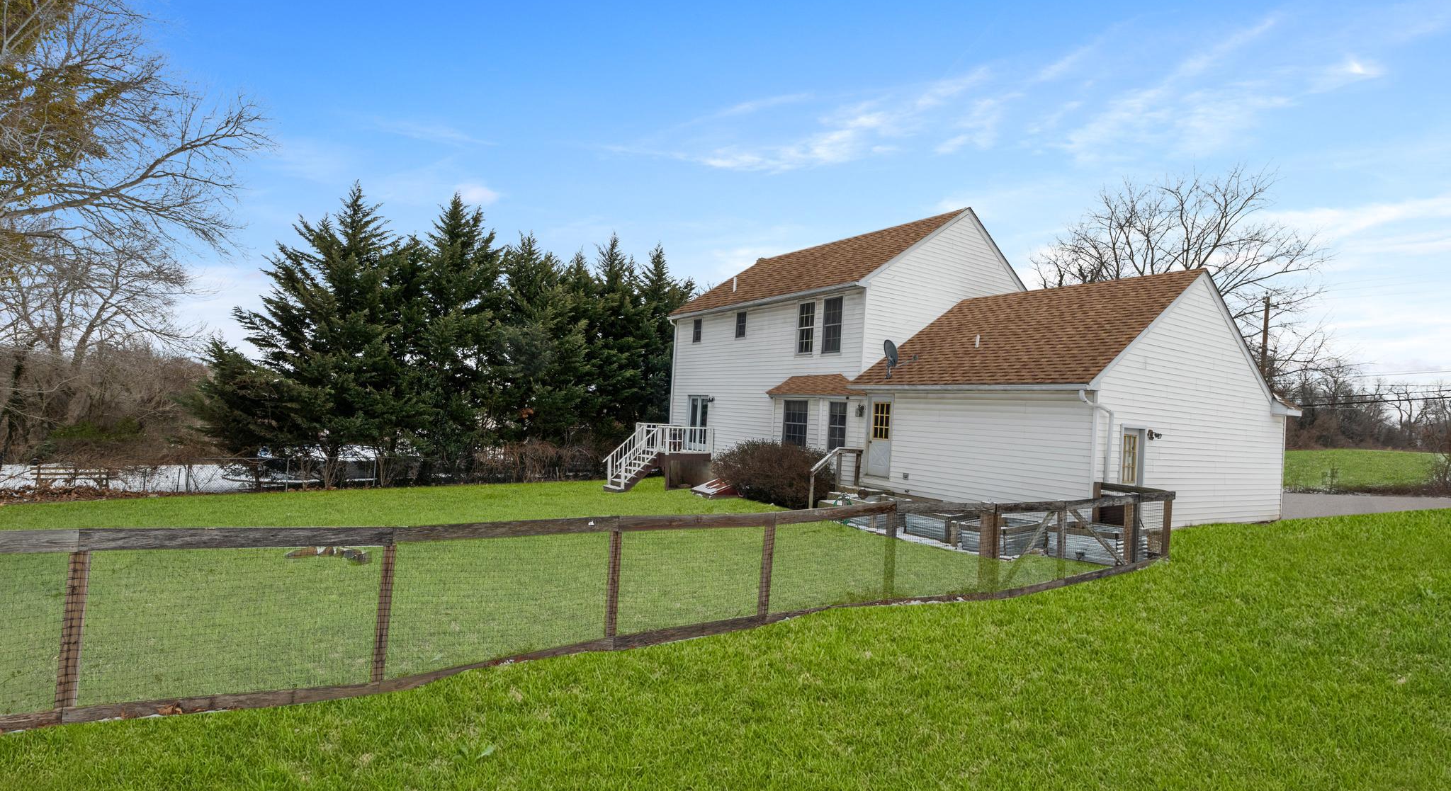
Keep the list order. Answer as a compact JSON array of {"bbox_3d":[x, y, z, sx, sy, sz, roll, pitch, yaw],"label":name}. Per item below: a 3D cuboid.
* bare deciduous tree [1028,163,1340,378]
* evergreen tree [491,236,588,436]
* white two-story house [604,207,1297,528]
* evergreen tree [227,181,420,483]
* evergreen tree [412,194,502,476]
[{"bbox_3d":[22.468,-3.499,31.800,12.500,15.890,12.500,5,-2,-31],"label":"bare deciduous tree"},{"bbox_3d":[-8.421,-1.866,28.666,4.400,10.678,4.400,5,-2,-31],"label":"evergreen tree"},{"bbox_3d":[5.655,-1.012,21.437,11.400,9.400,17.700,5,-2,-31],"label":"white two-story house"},{"bbox_3d":[-15.964,-2.451,25.350,6.200,11.900,6.400,5,-2,-31],"label":"evergreen tree"},{"bbox_3d":[-11.461,-2.498,27.048,4.200,12.063,4.000,5,-2,-31],"label":"evergreen tree"}]

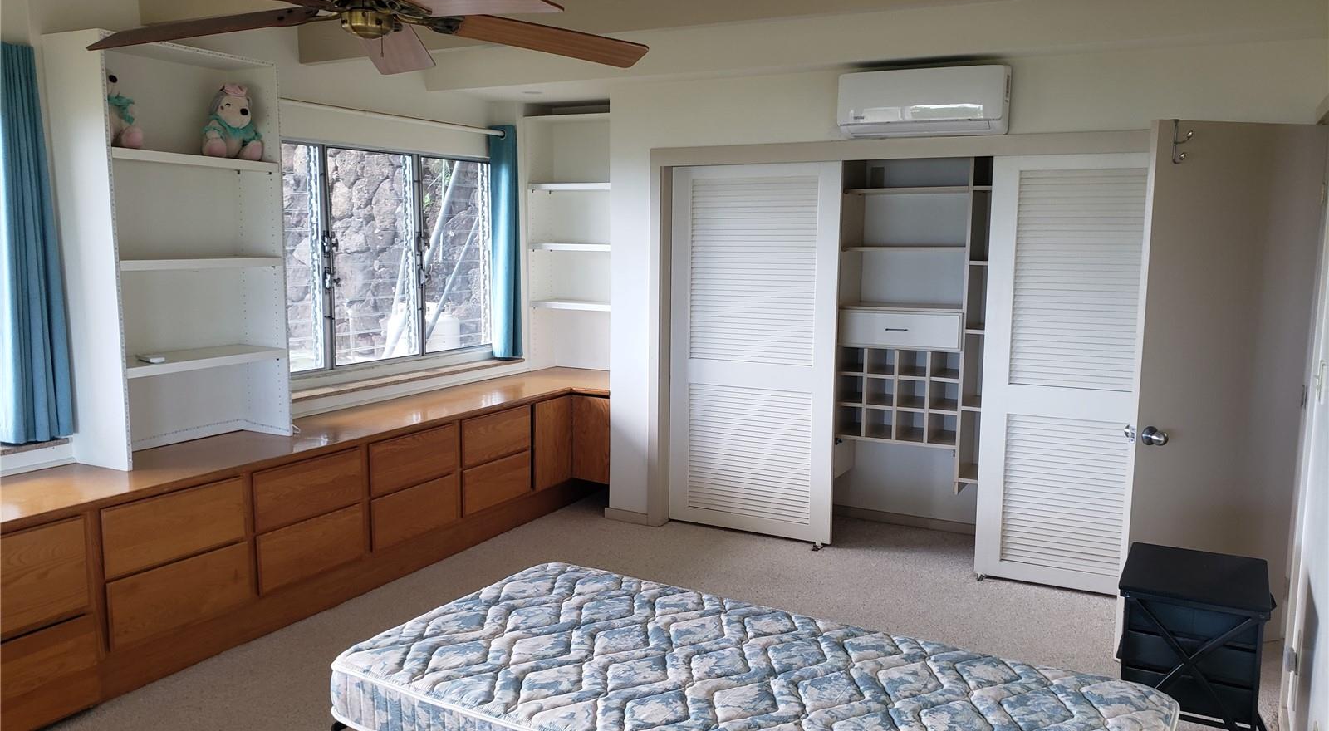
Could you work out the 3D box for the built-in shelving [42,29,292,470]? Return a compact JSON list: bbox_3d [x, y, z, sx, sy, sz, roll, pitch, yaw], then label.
[{"bbox_3d":[-2.061,-0.470,4.244,0.333,1.679,0.824,4,8,27],"label":"built-in shelving"}]

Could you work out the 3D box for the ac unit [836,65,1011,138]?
[{"bbox_3d":[1.221,-1.242,4.727,0.776,0.285,0.212,4,8,27],"label":"ac unit"}]

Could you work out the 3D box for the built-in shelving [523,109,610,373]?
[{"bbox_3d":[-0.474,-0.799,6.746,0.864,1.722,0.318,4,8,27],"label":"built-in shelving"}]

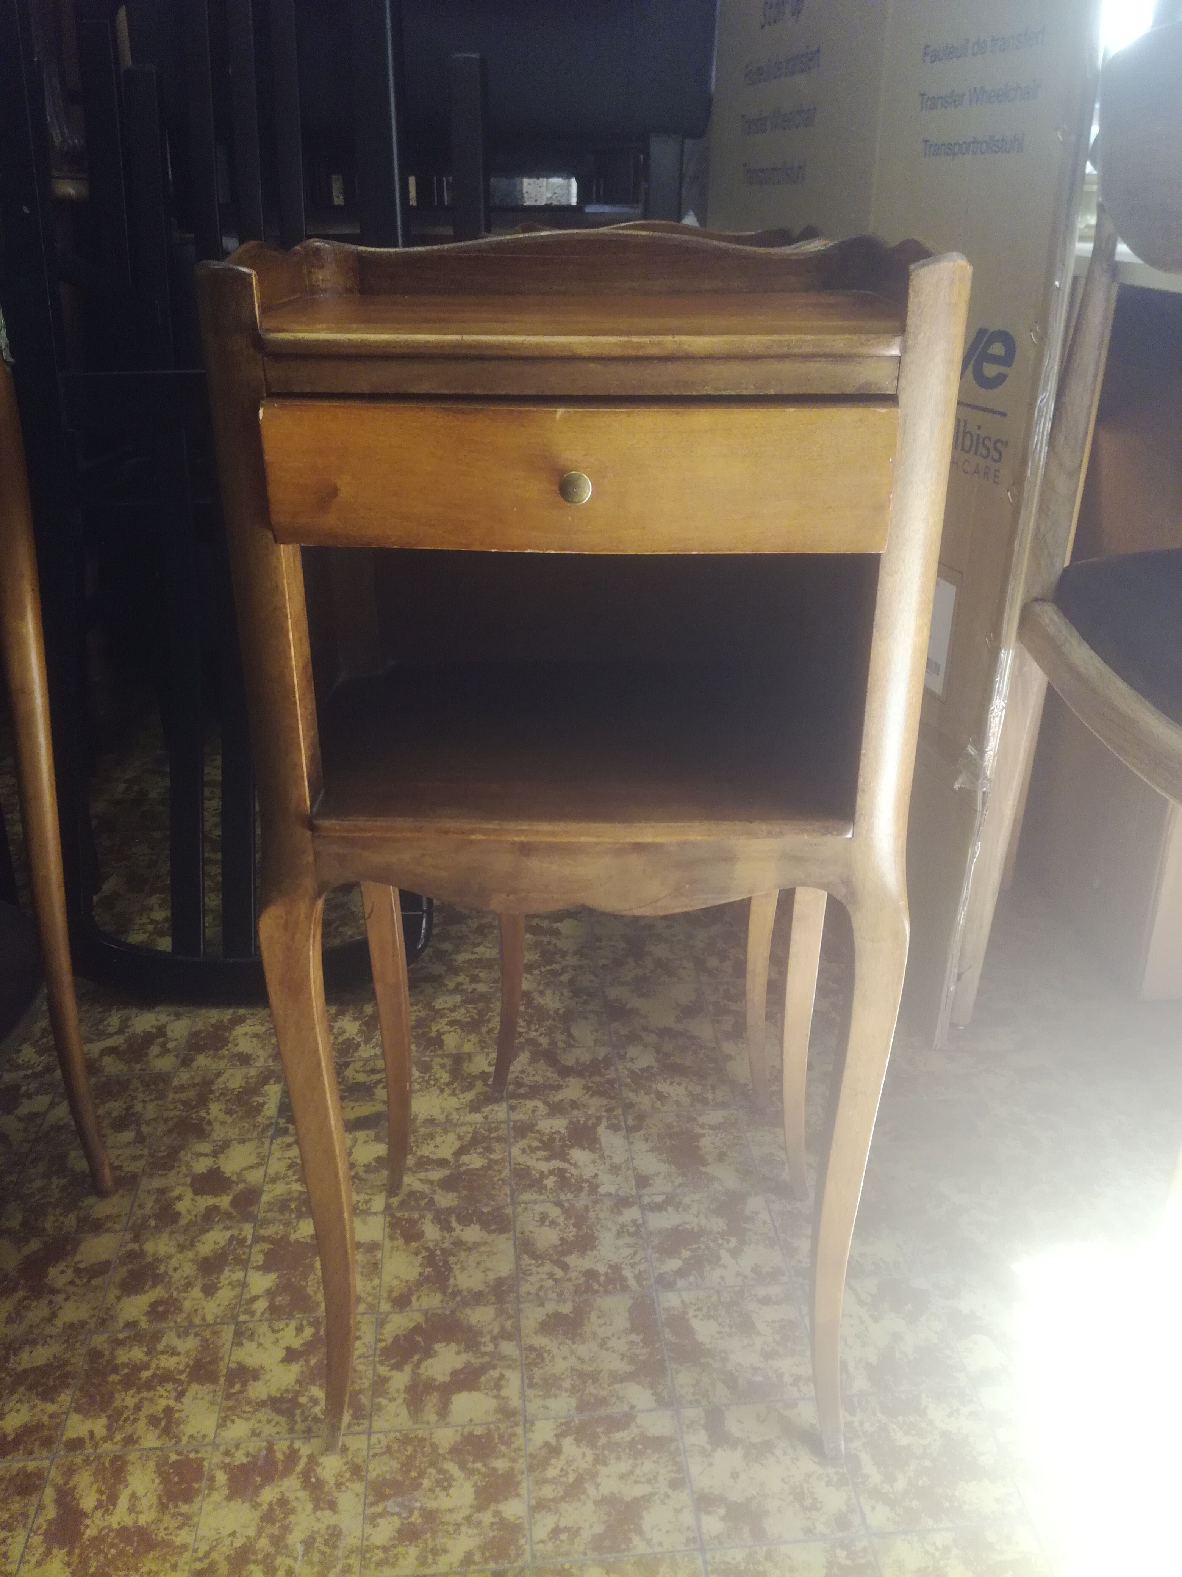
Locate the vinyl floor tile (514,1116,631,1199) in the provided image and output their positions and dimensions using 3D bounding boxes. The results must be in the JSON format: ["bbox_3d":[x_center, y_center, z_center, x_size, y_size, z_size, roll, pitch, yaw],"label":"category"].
[{"bbox_3d":[-0.016,0.315,1.046,0.102,0.003,0.100,-2,26,-5],"label":"vinyl floor tile"}]

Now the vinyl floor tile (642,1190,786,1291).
[{"bbox_3d":[0.092,0.347,0.953,0.099,0.004,0.099,-2,23,-5],"label":"vinyl floor tile"}]

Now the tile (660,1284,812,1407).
[{"bbox_3d":[0.101,0.387,0.861,0.099,0.004,0.099,-2,23,-5],"label":"tile"}]

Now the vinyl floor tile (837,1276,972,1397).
[{"bbox_3d":[0.206,0.393,0.889,0.102,0.003,0.100,-2,26,-5],"label":"vinyl floor tile"}]

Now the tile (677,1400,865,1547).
[{"bbox_3d":[0.111,0.426,0.770,0.099,0.004,0.099,-2,23,-5],"label":"tile"}]

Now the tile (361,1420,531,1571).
[{"bbox_3d":[-0.089,0.435,0.753,0.099,0.004,0.099,-2,23,-5],"label":"tile"}]

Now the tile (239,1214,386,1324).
[{"bbox_3d":[-0.207,0.360,0.927,0.099,0.004,0.099,-2,23,-5],"label":"tile"}]

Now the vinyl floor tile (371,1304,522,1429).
[{"bbox_3d":[-0.100,0.404,0.863,0.102,0.003,0.100,-2,26,-5],"label":"vinyl floor tile"}]

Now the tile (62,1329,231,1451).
[{"bbox_3d":[-0.304,0.412,0.845,0.102,0.003,0.100,-2,26,-5],"label":"tile"}]

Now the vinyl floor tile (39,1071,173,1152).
[{"bbox_3d":[-0.433,0.288,1.098,0.102,0.003,0.100,-2,26,-5],"label":"vinyl floor tile"}]

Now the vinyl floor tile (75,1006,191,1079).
[{"bbox_3d":[-0.443,0.246,1.186,0.102,0.003,0.100,-2,26,-5],"label":"vinyl floor tile"}]

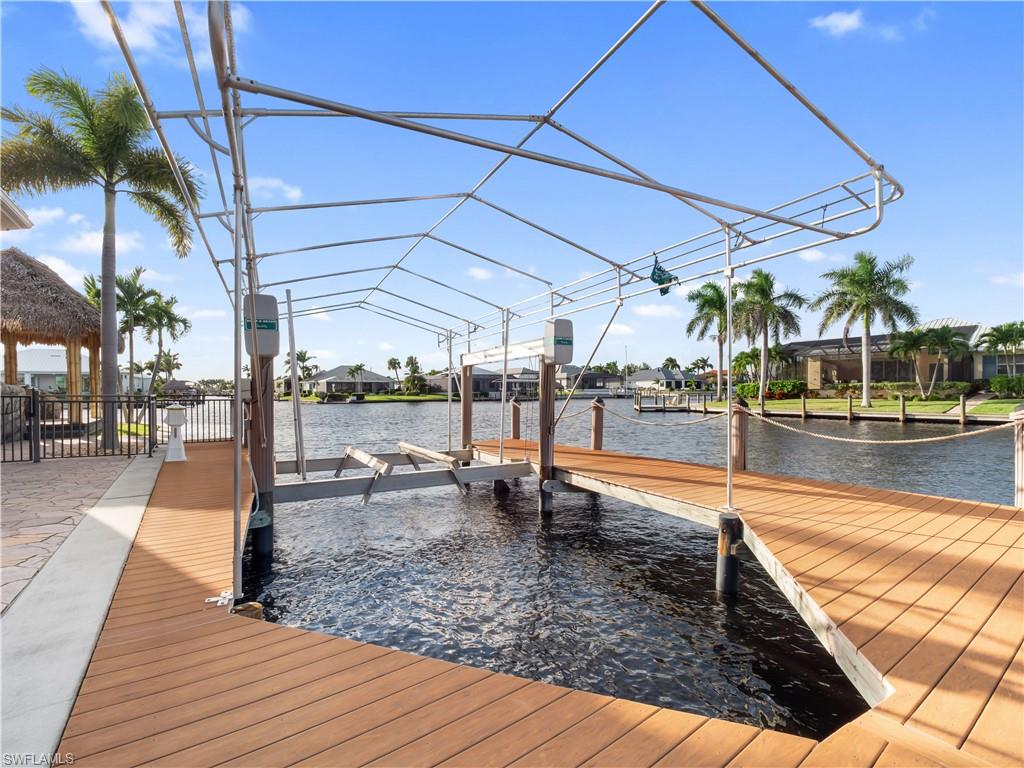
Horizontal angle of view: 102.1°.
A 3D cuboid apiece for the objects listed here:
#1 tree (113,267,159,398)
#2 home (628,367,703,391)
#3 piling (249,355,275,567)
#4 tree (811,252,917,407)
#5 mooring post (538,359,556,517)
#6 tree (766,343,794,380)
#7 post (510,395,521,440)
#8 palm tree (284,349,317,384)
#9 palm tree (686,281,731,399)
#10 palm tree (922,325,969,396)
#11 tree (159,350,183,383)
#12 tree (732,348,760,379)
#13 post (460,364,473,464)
[{"bbox_3d":[-15.477,-1.601,17.000,1.750,6.445,1.750,1,-1,-42],"label":"tree"},{"bbox_3d":[39.773,-1.304,108.000,15.000,6.259,14.000,1,-1,-38],"label":"home"},{"bbox_3d":[-3.258,1.001,5.420,0.260,2.775,0.260,1,-1,-31],"label":"piling"},{"bbox_3d":[26.738,-4.127,31.500,8.000,11.753,7.800,0,-1,0],"label":"tree"},{"bbox_3d":[0.630,0.941,7.350,0.290,2.787,0.290,0,-1,0],"label":"mooring post"},{"bbox_3d":[27.233,-1.623,42.000,2.900,5.173,2.900,0,-1,0],"label":"tree"},{"bbox_3d":[0.109,0.958,11.550,0.260,1.191,0.260,0,-1,1],"label":"post"},{"bbox_3d":[-41.683,-2.772,82.000,6.700,8.515,6.500,0,-1,0],"label":"palm tree"},{"bbox_3d":[20.050,-4.282,41.000,6.000,11.931,6.000,0,-1,0],"label":"palm tree"},{"bbox_3d":[37.249,-1.843,35.500,2.900,6.172,2.900,1,-1,-44],"label":"palm tree"},{"bbox_3d":[-52.934,-1.546,64.000,3.200,7.264,3.200,1,-1,-40],"label":"tree"},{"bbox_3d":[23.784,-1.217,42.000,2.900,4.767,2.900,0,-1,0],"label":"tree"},{"bbox_3d":[-1.143,0.866,10.400,0.280,2.813,0.280,0,-1,0],"label":"post"}]

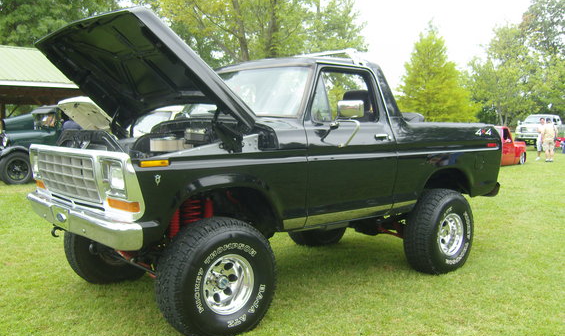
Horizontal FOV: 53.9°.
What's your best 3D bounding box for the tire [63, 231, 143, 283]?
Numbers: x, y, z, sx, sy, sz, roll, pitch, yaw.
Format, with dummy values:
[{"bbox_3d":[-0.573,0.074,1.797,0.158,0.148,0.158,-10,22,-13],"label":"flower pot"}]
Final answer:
[{"bbox_3d":[-1.589,0.653,5.221,0.825,0.825,0.305,-4,6,-40],"label":"tire"}]

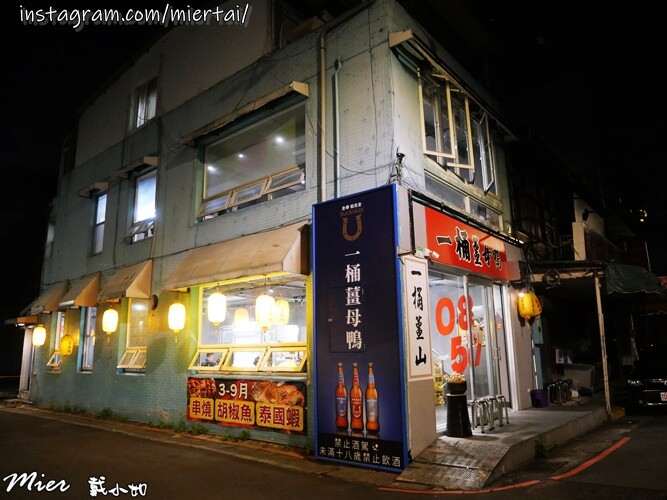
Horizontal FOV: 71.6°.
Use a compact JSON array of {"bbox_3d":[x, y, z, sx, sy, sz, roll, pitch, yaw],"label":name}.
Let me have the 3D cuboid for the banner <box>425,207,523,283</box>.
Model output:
[{"bbox_3d":[2.613,0.049,8.397,0.100,0.820,3.990,-11,-15,38],"label":"banner"}]

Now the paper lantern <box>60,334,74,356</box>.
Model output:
[{"bbox_3d":[-6.912,2.489,12.025,0.346,0.572,0.346,-11,-15,38],"label":"paper lantern"}]

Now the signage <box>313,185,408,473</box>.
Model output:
[{"bbox_3d":[0.326,1.052,6.677,1.465,3.811,0.110,-10,-15,35],"label":"signage"}]

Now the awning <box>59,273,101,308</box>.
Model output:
[{"bbox_3d":[-6.843,1.095,12.439,1.028,0.935,0.566,-11,-15,38],"label":"awning"}]

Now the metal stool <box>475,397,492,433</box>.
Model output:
[{"bbox_3d":[2.216,2.483,6.939,0.291,0.446,0.291,-11,-15,38],"label":"metal stool"}]

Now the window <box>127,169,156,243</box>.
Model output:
[{"bbox_3d":[-4.694,-1.129,11.540,1.270,1.826,0.226,-11,-15,38],"label":"window"}]

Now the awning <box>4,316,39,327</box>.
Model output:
[{"bbox_3d":[-10.078,2.302,14.916,1.166,0.226,0.588,-11,-15,38],"label":"awning"}]

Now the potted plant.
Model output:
[{"bbox_3d":[1.858,2.033,7.037,0.330,0.310,0.330,-11,-15,38],"label":"potted plant"}]

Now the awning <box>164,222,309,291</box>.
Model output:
[{"bbox_3d":[-1.932,0.147,8.646,3.469,1.023,0.627,-11,-15,38],"label":"awning"}]

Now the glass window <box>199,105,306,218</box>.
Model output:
[{"bbox_3d":[-1.647,-1.642,9.085,3.157,1.722,0.209,-11,-15,38],"label":"glass window"}]

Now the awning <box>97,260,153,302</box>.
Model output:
[{"bbox_3d":[-4.948,0.745,10.922,1.392,0.930,0.550,-11,-15,38],"label":"awning"}]

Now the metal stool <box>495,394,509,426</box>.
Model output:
[{"bbox_3d":[2.816,2.706,7.833,0.280,0.450,0.280,-11,-15,38],"label":"metal stool"}]

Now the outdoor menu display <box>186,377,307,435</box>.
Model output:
[{"bbox_3d":[-1.694,2.773,8.316,3.271,0.836,0.045,-11,-15,38],"label":"outdoor menu display"}]

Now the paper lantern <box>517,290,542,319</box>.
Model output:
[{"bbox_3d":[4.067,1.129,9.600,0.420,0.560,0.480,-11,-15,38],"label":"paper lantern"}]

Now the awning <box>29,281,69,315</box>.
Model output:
[{"bbox_3d":[-8.488,1.416,13.755,1.221,0.973,0.577,-11,-15,38],"label":"awning"}]

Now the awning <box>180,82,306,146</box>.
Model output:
[{"bbox_3d":[-1.901,-2.673,9.286,3.407,0.282,0.452,-11,-15,38],"label":"awning"}]

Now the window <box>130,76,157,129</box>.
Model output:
[{"bbox_3d":[-5.158,-3.923,12.680,1.243,1.277,0.113,-11,-15,38],"label":"window"}]

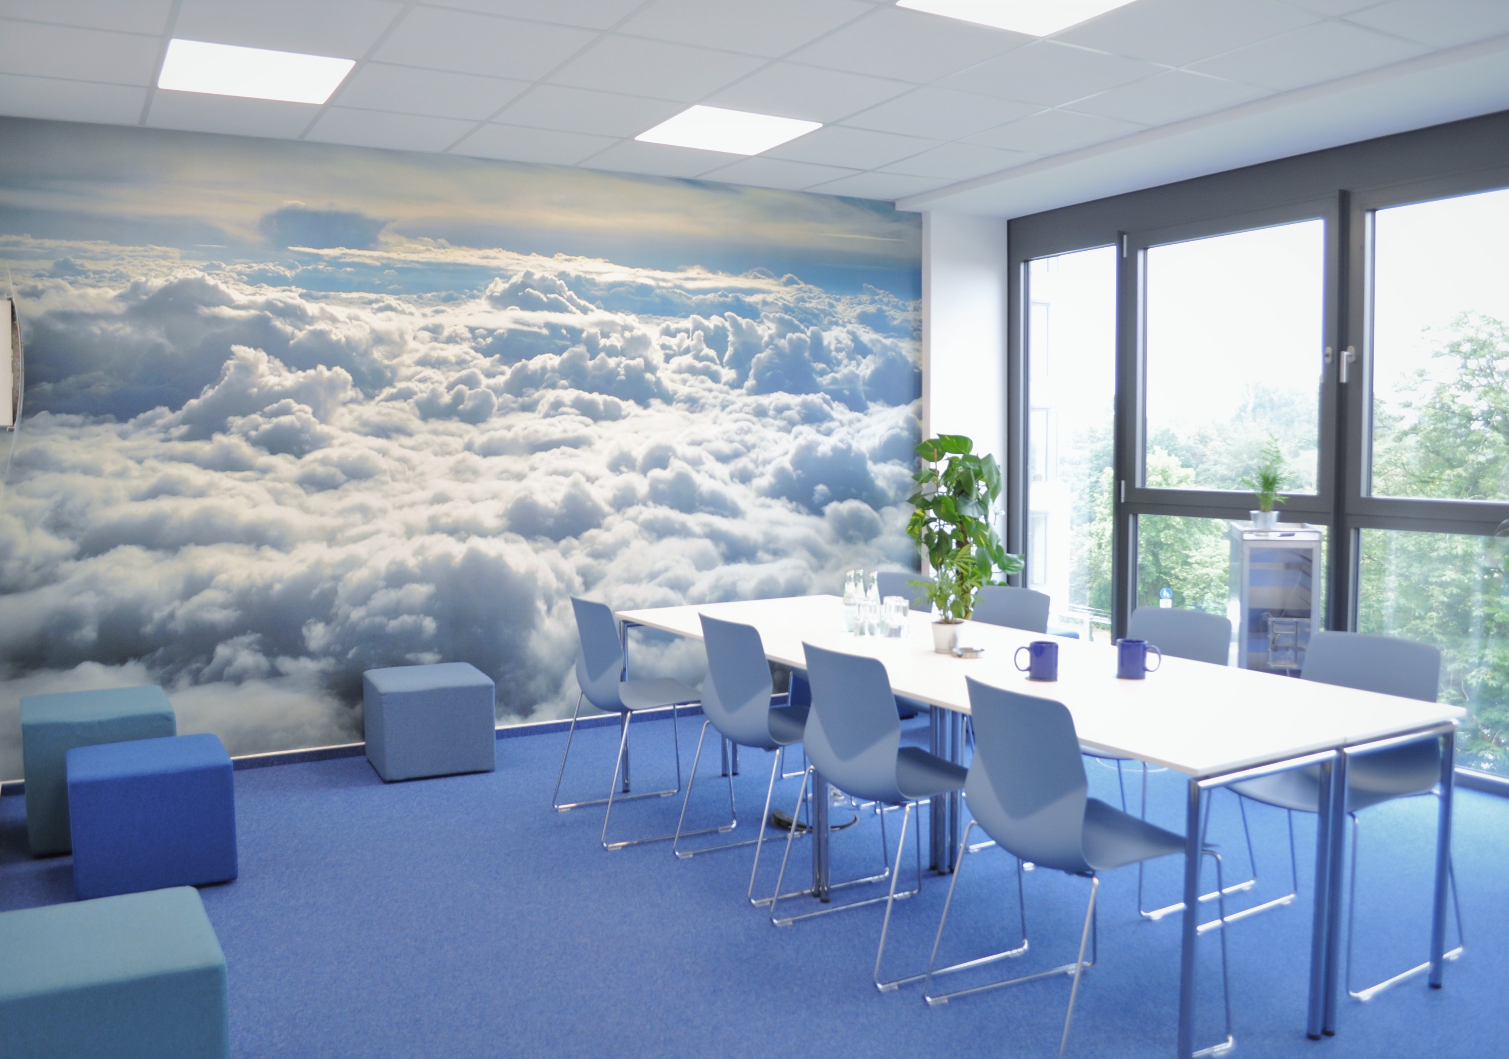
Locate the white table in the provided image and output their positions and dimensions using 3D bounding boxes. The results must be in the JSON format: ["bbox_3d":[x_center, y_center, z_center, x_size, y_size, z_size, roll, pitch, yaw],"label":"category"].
[{"bbox_3d":[0.622,0.757,3.932,1.068,0.730,2.750,-3,5,-33],"label":"white table"}]

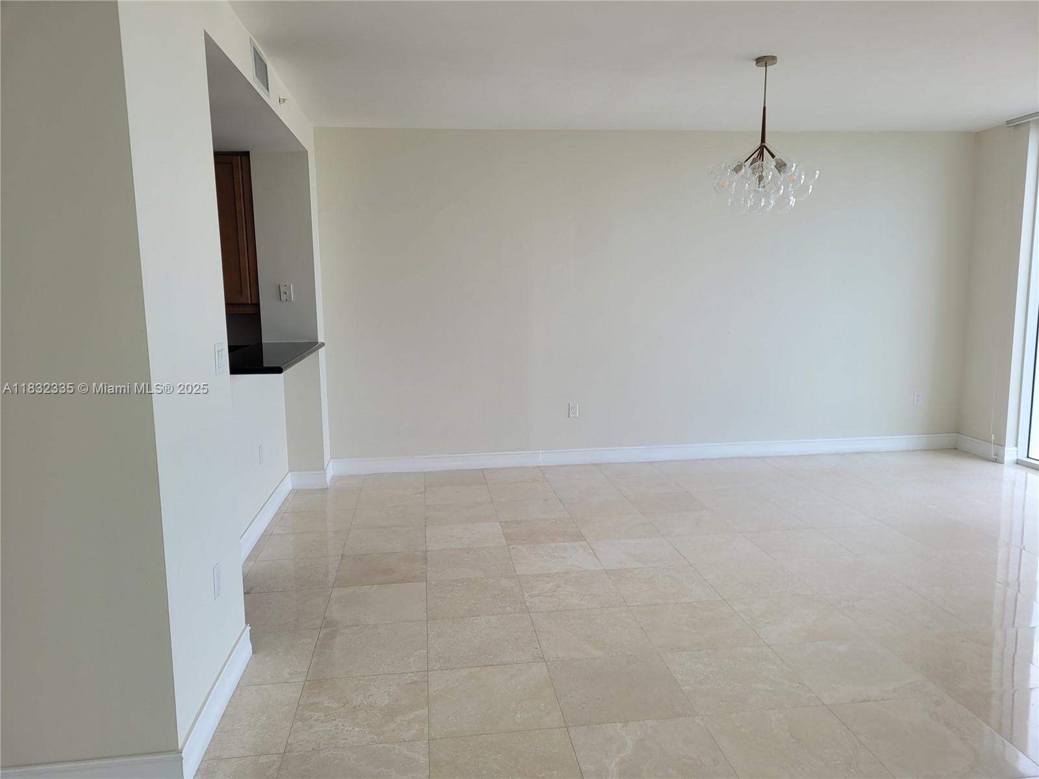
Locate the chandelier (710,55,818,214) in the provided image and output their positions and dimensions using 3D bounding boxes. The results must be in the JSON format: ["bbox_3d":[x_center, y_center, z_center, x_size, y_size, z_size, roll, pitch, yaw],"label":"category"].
[{"bbox_3d":[1.314,-1.349,4.178,0.600,0.800,0.600,-2,8,-7],"label":"chandelier"}]

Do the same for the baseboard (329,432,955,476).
[{"bbox_3d":[1.130,0.524,6.379,5.207,0.128,0.018,-2,8,-7],"label":"baseboard"}]

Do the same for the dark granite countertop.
[{"bbox_3d":[-1.517,-0.201,4.707,0.482,0.040,1.746,-2,8,-7],"label":"dark granite countertop"}]

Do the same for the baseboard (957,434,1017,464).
[{"bbox_3d":[3.787,0.479,6.362,0.105,0.130,0.599,-2,8,-7],"label":"baseboard"}]

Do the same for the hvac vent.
[{"bbox_3d":[-1.260,-1.569,3.834,0.018,0.185,0.425,-2,8,-7],"label":"hvac vent"}]

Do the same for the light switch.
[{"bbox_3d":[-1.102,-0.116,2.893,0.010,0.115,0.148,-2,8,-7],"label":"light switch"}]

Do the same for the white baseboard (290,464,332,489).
[{"bbox_3d":[-1.557,0.642,5.874,0.268,0.128,0.366,-2,8,-7],"label":"white baseboard"}]

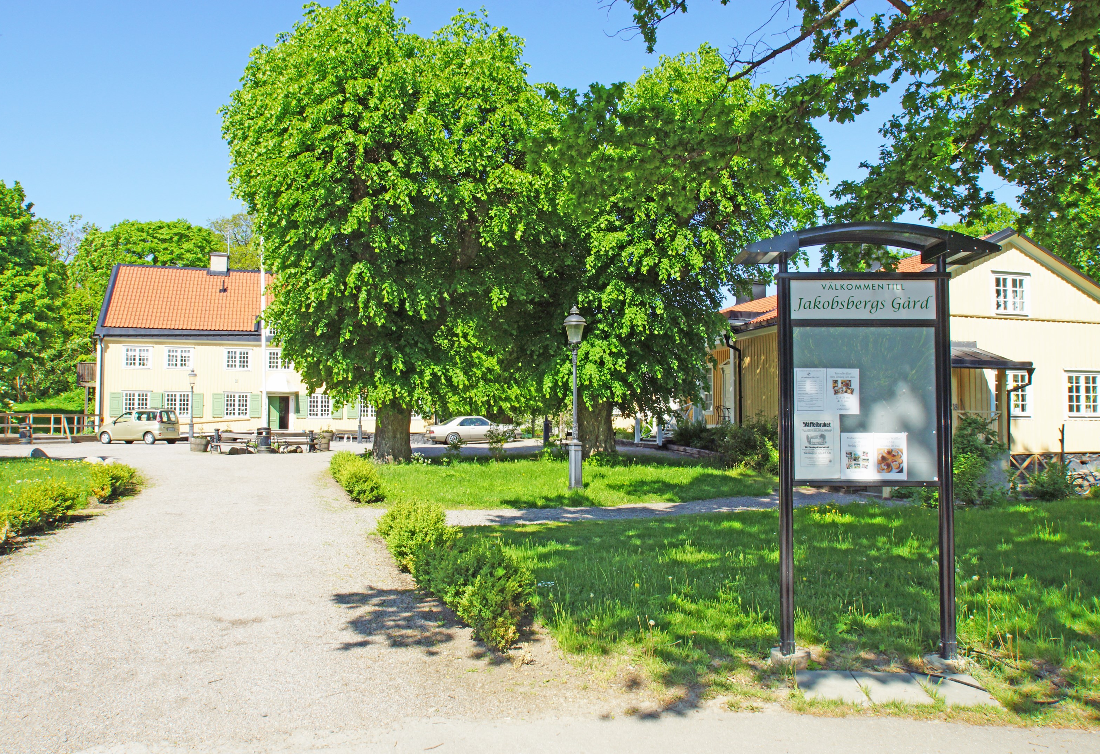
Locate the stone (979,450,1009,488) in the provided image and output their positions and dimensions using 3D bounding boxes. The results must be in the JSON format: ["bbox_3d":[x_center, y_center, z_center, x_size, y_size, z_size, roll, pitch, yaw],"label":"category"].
[{"bbox_3d":[11.250,2.445,21.414,0.800,1.050,0.600,1,-3,-17],"label":"stone"}]

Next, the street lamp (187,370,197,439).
[{"bbox_3d":[-18.469,1.479,43.776,0.460,3.770,0.460,1,-3,-17],"label":"street lamp"}]

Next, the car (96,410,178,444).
[{"bbox_3d":[-20.055,2.409,41.332,3.860,1.700,1.690,-1,-3,15],"label":"car"}]

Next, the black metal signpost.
[{"bbox_3d":[2.009,0.449,5.446,1.570,2.750,0.530,0,-3,4],"label":"black metal signpost"}]

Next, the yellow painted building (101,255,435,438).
[{"bbox_3d":[-17.740,-1.850,55.442,19.451,11.500,11.200,1,-3,-17],"label":"yellow painted building"}]

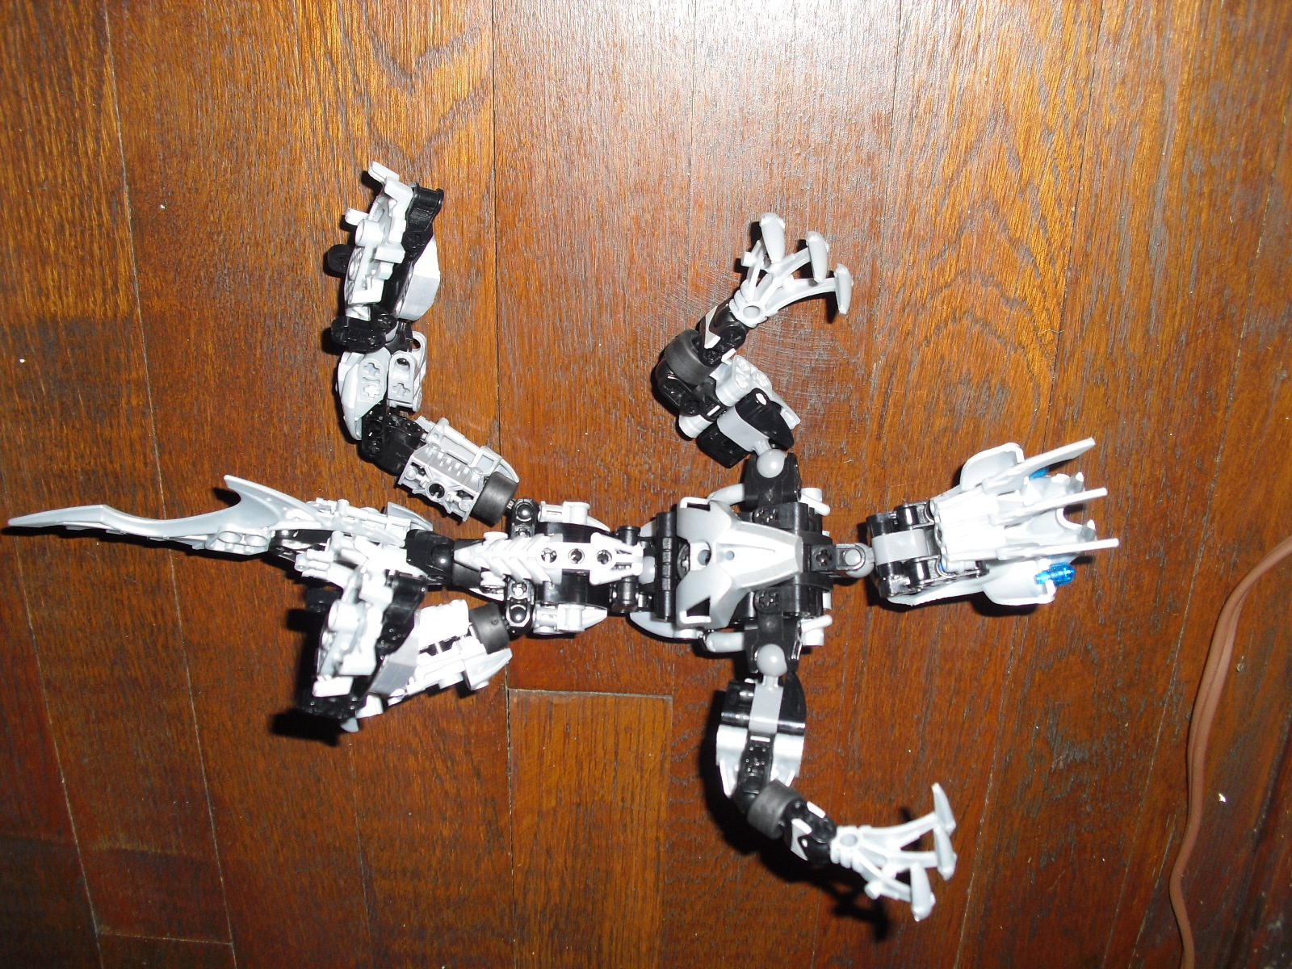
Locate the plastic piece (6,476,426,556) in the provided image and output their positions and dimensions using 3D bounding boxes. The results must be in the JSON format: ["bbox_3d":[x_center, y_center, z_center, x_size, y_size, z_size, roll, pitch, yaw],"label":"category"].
[{"bbox_3d":[-0.132,0.010,0.409,0.127,0.017,0.019,2,114,7],"label":"plastic piece"}]

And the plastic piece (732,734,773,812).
[{"bbox_3d":[0.031,0.084,0.392,0.010,0.012,0.022,10,99,0],"label":"plastic piece"}]

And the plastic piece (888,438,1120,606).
[{"bbox_3d":[0.104,0.012,0.396,0.065,0.032,0.044,-9,76,-2],"label":"plastic piece"}]

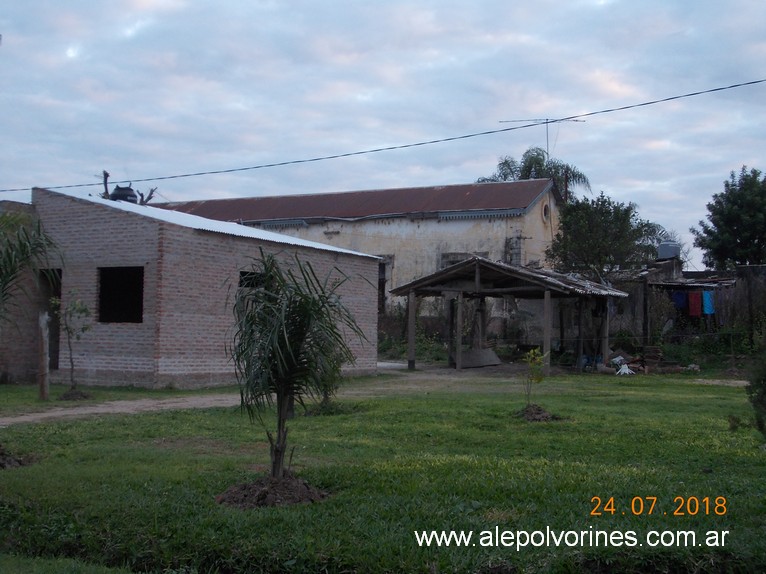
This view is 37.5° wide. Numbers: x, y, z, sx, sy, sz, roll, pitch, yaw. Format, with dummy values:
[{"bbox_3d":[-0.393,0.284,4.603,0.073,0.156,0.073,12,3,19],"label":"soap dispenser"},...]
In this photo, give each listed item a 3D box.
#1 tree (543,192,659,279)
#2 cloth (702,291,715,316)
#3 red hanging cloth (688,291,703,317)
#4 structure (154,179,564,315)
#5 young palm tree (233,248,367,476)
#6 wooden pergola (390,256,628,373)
[{"bbox_3d":[6.732,-0.260,34.854,3.550,5.352,3.550,1,-3,0],"label":"tree"},{"bbox_3d":[9.232,0.440,32.000,0.360,0.680,0.060,-1,-4,29],"label":"cloth"},{"bbox_3d":[8.864,0.468,32.000,0.400,0.740,0.060,-1,-4,29],"label":"red hanging cloth"},{"bbox_3d":[-2.632,-0.384,39.923,18.000,5.830,3.835,-1,-4,29],"label":"structure"},{"bbox_3d":[-0.749,0.678,10.000,1.150,2.039,1.150,1,-3,0],"label":"young palm tree"},{"bbox_3d":[3.416,0.780,29.494,4.779,2.827,4.728,-1,-4,29],"label":"wooden pergola"}]

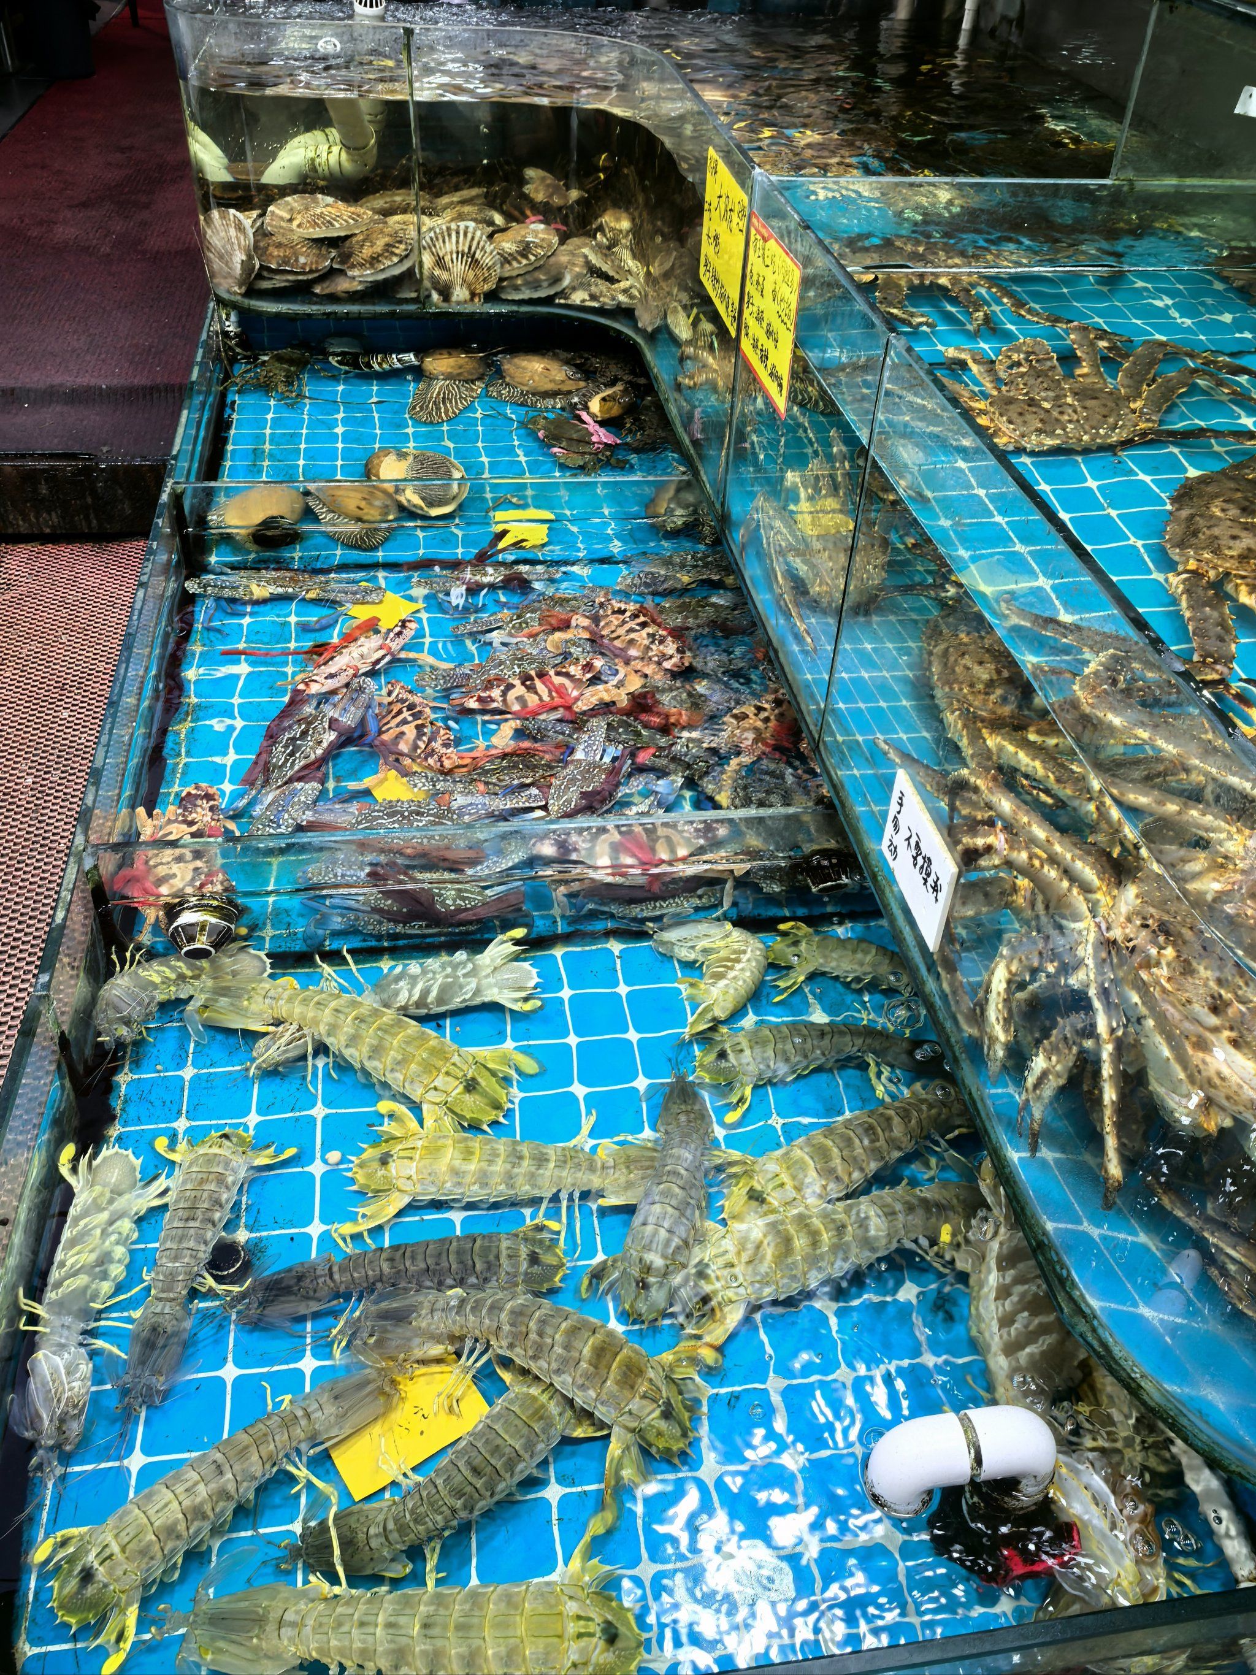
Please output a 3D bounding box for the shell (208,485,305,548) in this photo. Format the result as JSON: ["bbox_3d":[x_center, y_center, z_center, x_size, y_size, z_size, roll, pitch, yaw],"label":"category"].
[{"bbox_3d":[-0.464,-0.399,1.634,0.116,0.070,0.085,-4,42,-8],"label":"shell"}]

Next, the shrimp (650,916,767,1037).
[{"bbox_3d":[0.075,0.113,1.091,0.091,0.038,0.123,-8,42,-12],"label":"shrimp"}]

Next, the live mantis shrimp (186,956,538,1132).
[{"bbox_3d":[-0.221,0.160,1.046,0.297,0.045,0.085,14,43,12],"label":"live mantis shrimp"}]

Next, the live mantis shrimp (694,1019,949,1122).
[{"bbox_3d":[0.162,0.180,1.054,0.218,0.038,0.070,0,42,-4],"label":"live mantis shrimp"}]

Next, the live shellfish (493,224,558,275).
[{"bbox_3d":[-0.170,-0.949,2.108,0.120,0.045,0.105,-18,68,6],"label":"live shellfish"}]

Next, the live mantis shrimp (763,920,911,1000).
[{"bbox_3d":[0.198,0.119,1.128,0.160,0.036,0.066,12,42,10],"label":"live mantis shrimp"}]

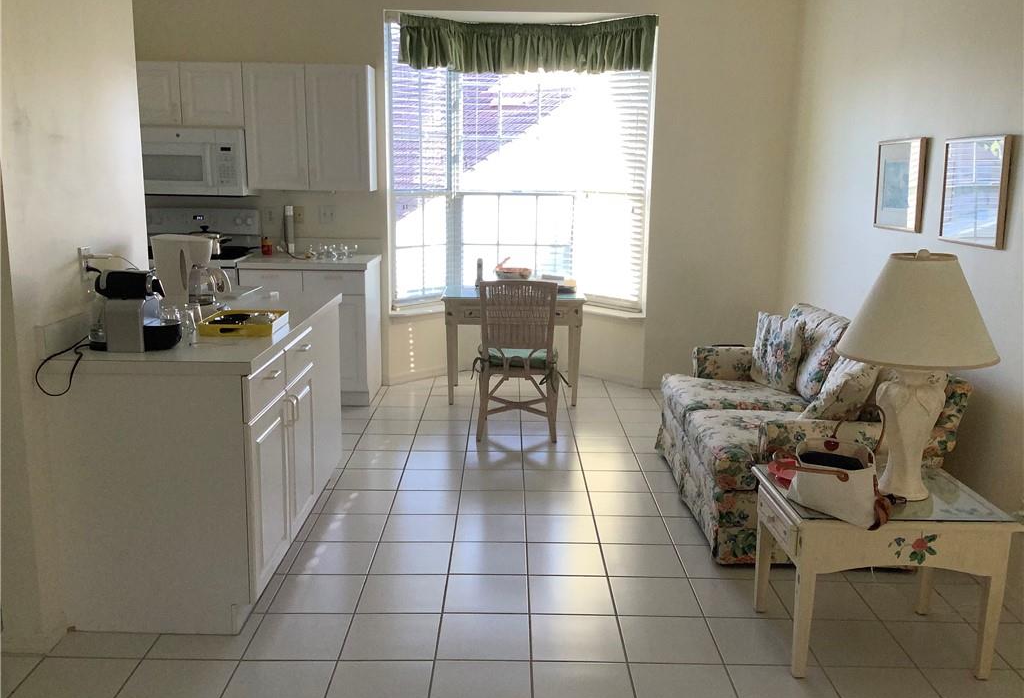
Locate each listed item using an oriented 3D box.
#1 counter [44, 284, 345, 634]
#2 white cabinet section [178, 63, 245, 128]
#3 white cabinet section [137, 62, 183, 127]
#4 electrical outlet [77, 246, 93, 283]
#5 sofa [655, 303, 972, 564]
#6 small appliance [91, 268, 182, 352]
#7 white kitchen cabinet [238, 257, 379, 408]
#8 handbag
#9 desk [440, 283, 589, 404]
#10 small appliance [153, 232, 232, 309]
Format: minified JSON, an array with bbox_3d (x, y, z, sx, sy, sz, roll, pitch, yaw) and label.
[{"bbox_3d":[-1.131,0.336,3.706,0.647,0.924,1.599,1,11,0],"label":"counter"},{"bbox_3d":[-1.857,-1.612,5.842,0.388,0.371,0.335,1,12,0],"label":"white cabinet section"},{"bbox_3d":[-2.243,-1.616,5.840,0.382,0.371,0.335,1,12,0],"label":"white cabinet section"},{"bbox_3d":[-1.438,-0.286,3.096,0.015,0.118,0.076,1,11,0],"label":"electrical outlet"},{"bbox_3d":[1.255,0.286,4.222,0.951,0.848,1.445,0,12,0],"label":"sofa"},{"bbox_3d":[-1.222,-0.130,3.003,0.280,0.268,0.135,1,11,0],"label":"small appliance"},{"bbox_3d":[-1.288,-0.117,6.006,0.770,0.873,0.642,0,12,0],"label":"white kitchen cabinet"},{"bbox_3d":[0.969,0.346,2.759,0.309,0.303,0.188,7,13,30],"label":"handbag"},{"bbox_3d":[0.008,-0.026,6.159,0.900,0.693,0.617,1,11,0],"label":"desk"},{"bbox_3d":[-1.256,-0.288,3.642,0.275,0.326,0.175,2,11,5],"label":"small appliance"}]

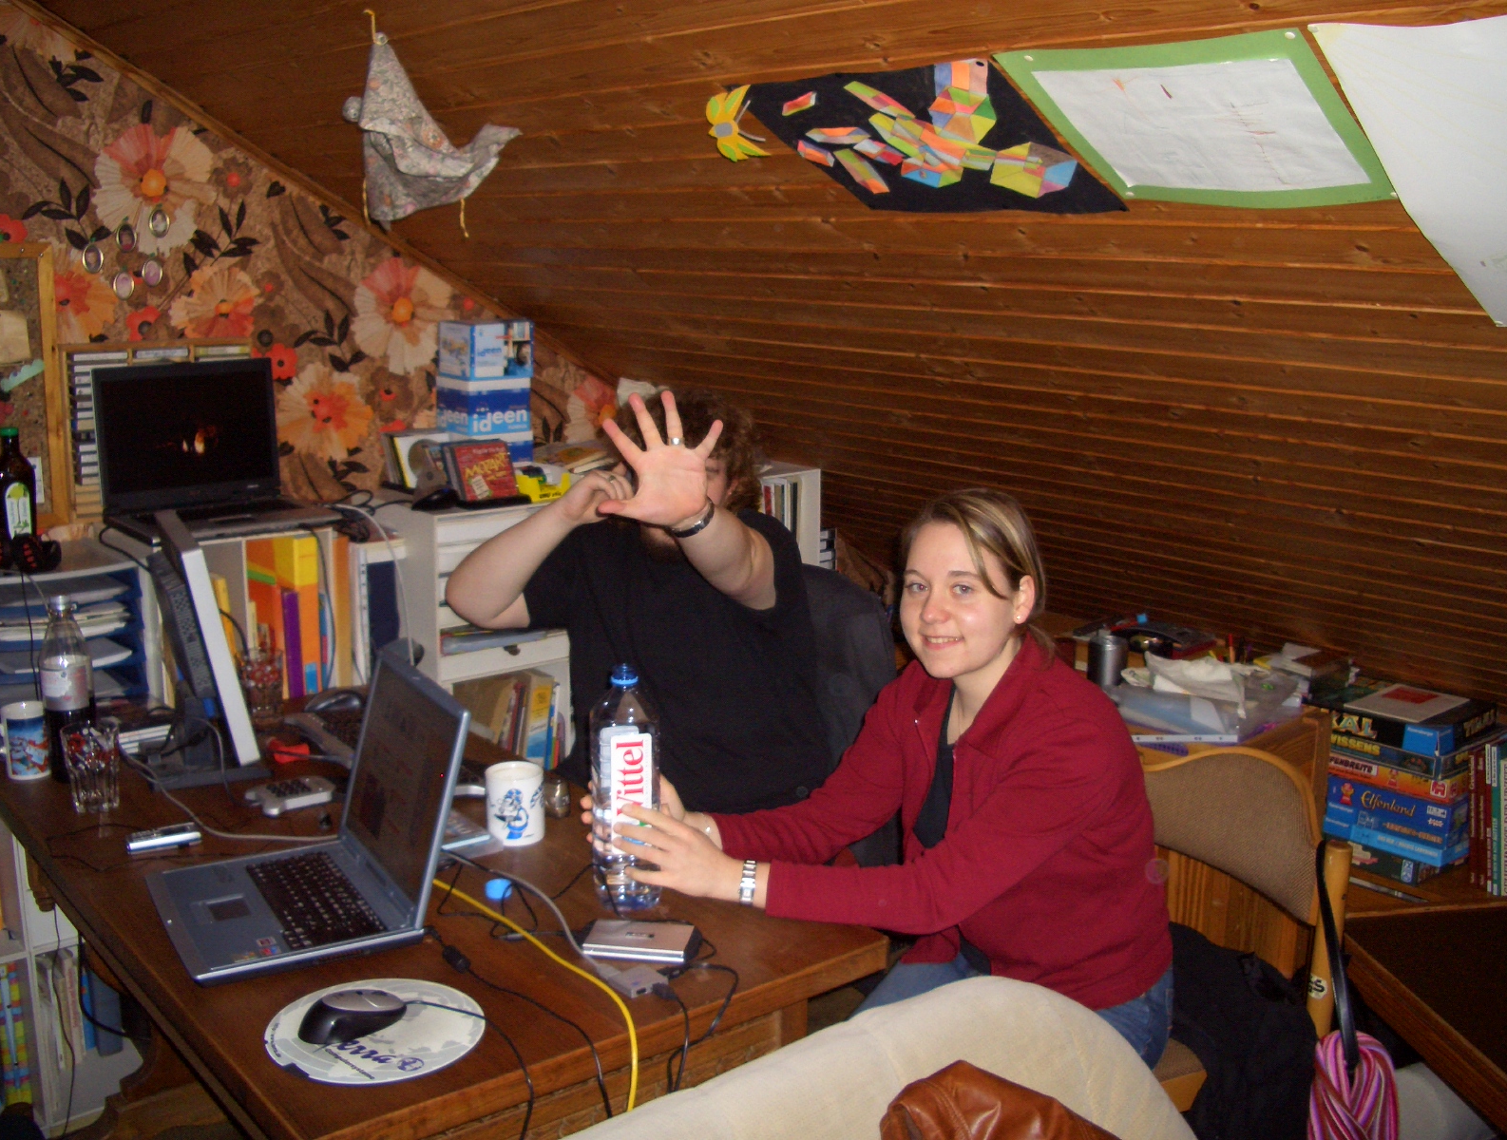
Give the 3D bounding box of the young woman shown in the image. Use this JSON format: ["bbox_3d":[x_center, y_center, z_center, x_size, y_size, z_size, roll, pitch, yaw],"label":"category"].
[{"bbox_3d":[0.190,0.534,2.078,0.680,1.280,0.560,-9,16,-36],"label":"young woman"}]

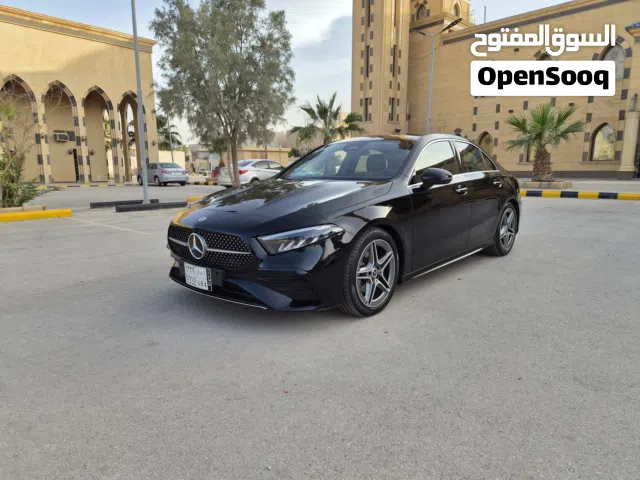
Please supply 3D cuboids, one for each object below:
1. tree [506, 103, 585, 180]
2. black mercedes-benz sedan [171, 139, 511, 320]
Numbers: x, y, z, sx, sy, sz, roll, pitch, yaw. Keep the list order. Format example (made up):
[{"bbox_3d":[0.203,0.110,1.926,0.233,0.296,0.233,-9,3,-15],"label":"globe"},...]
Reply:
[{"bbox_3d":[9.540,-4.094,18.174,3.500,3.350,3.500,0,9,0],"label":"tree"},{"bbox_3d":[0.670,-0.415,4.530,1.850,1.430,4.560,8,13,41],"label":"black mercedes-benz sedan"}]

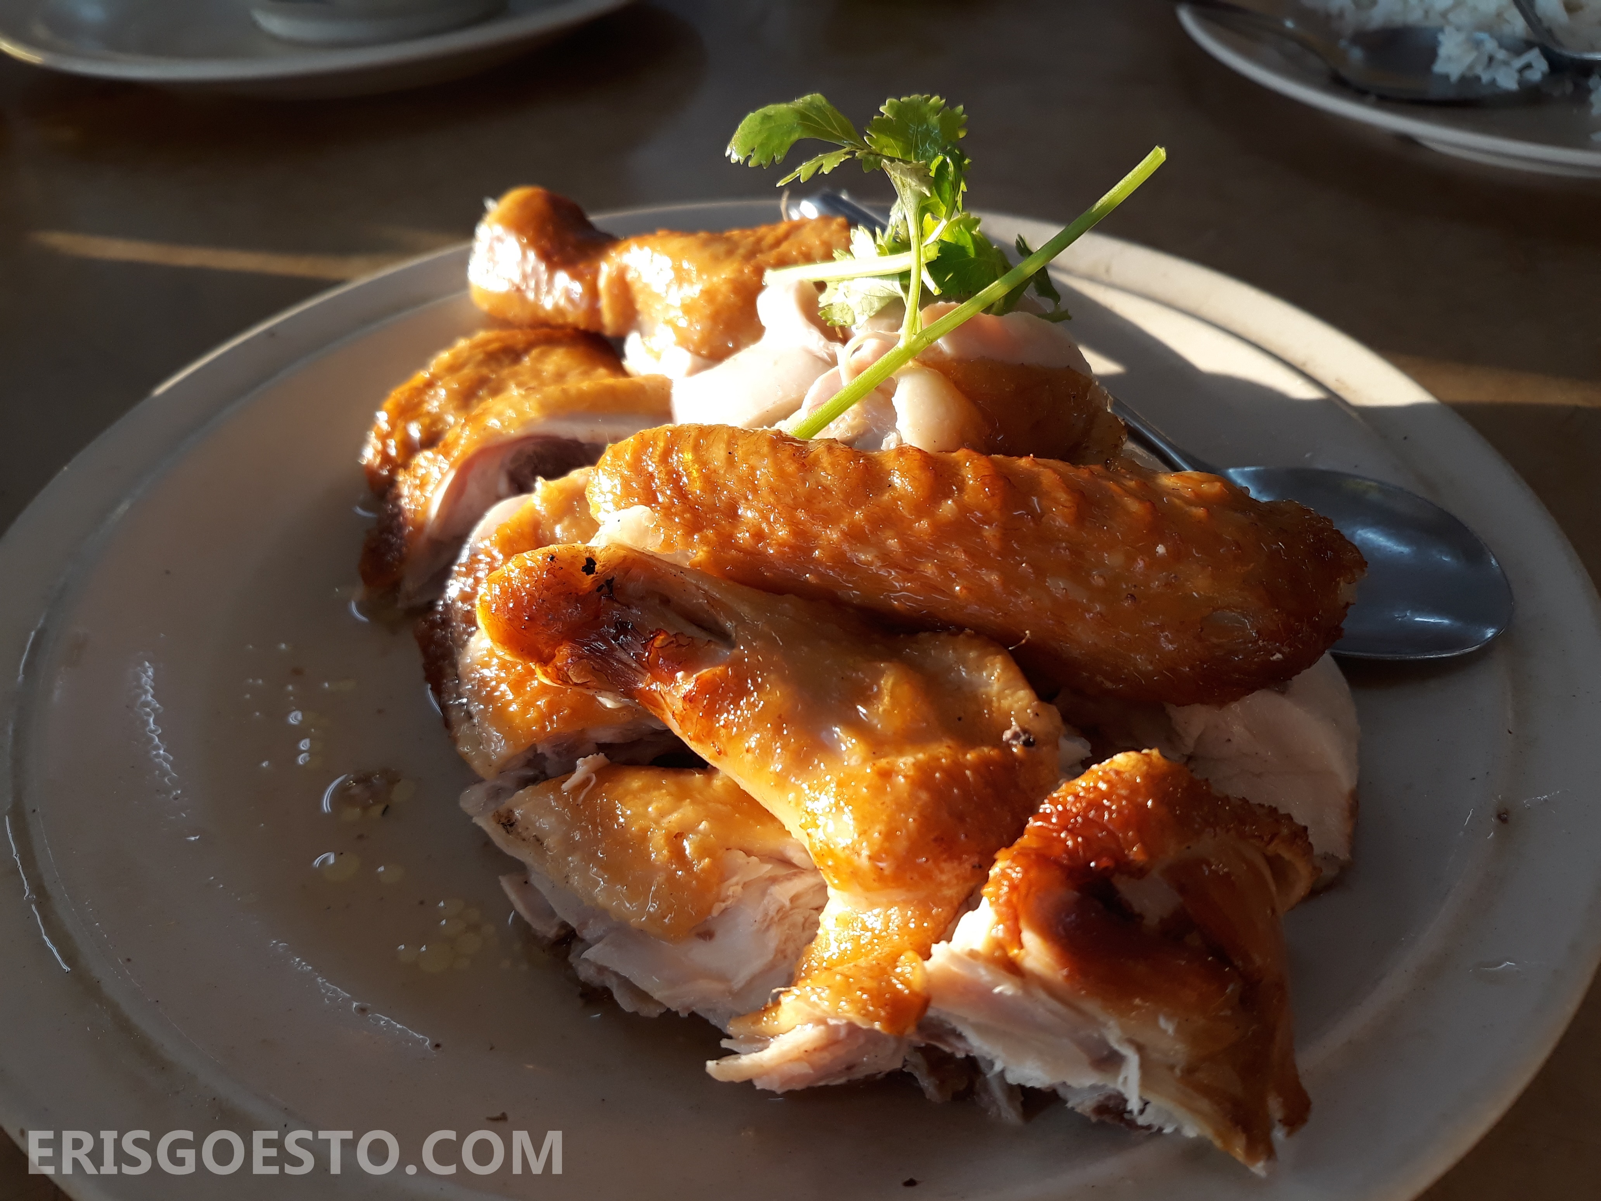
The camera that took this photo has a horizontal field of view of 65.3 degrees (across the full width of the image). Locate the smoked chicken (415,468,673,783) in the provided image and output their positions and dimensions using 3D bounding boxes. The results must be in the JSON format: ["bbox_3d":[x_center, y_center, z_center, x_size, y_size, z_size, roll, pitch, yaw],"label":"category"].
[{"bbox_3d":[-0.038,0.003,0.198,0.046,0.037,0.042,-17,44,-6],"label":"smoked chicken"}]

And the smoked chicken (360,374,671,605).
[{"bbox_3d":[-0.048,-0.019,0.214,0.057,0.035,0.026,-13,43,-12],"label":"smoked chicken"}]

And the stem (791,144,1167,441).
[{"bbox_3d":[0.032,-0.053,0.211,0.090,0.004,0.004,-40,41,-16],"label":"stem"}]

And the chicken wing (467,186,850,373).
[{"bbox_3d":[-0.030,-0.068,0.266,0.083,0.035,0.038,3,42,9],"label":"chicken wing"}]

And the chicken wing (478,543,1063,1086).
[{"bbox_3d":[-0.004,0.025,0.159,0.073,0.048,0.052,24,47,25],"label":"chicken wing"}]

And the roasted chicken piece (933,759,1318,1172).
[{"bbox_3d":[0.036,0.041,0.145,0.043,0.043,0.037,16,44,18],"label":"roasted chicken piece"}]

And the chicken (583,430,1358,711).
[{"bbox_3d":[0.024,-0.006,0.179,0.113,0.027,0.034,9,42,1],"label":"chicken"}]

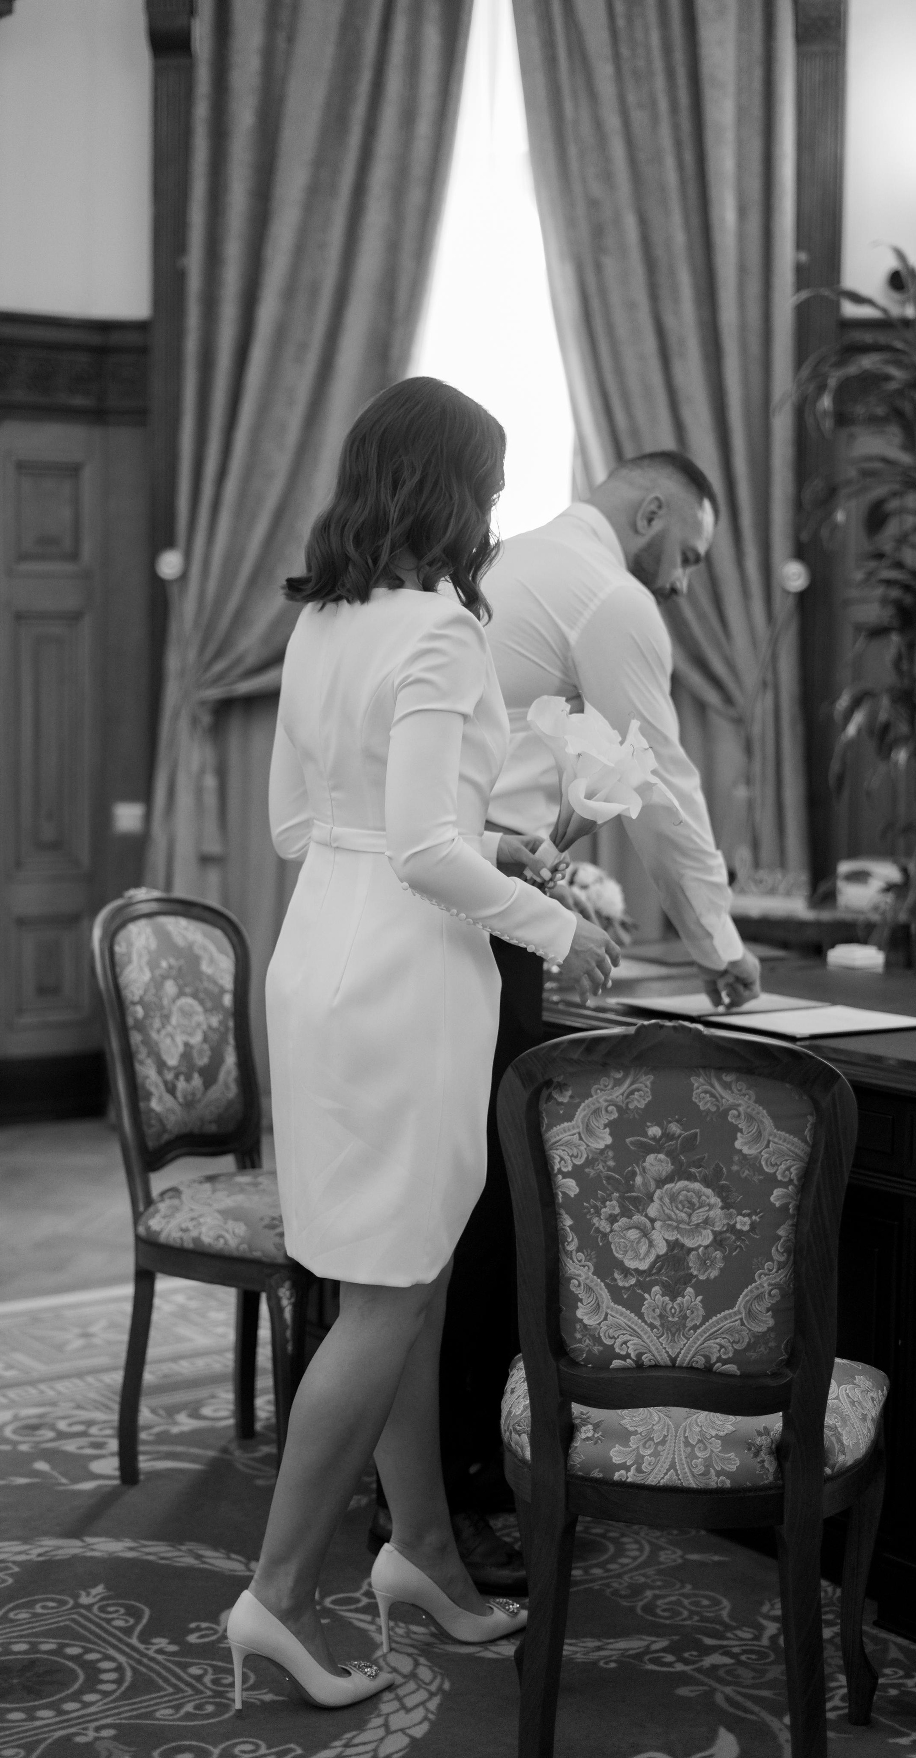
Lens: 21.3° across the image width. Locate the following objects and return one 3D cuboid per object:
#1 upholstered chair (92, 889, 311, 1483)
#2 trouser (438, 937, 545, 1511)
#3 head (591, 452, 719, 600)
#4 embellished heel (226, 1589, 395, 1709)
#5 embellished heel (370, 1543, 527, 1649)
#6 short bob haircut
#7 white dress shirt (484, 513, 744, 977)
[{"bbox_3d":[-0.313,0.522,4.054,0.550,0.965,0.470,4,5,35],"label":"upholstered chair"},{"bbox_3d":[-0.005,0.458,3.744,0.340,1.050,0.400,-1,4,-17],"label":"trouser"},{"bbox_3d":[0.312,-0.551,3.830,0.215,0.240,0.165,42,-11,-20],"label":"head"},{"bbox_3d":[-0.185,0.993,3.171,0.228,0.155,0.080,-1,4,-16],"label":"embellished heel"},{"bbox_3d":[0.005,0.982,3.370,0.228,0.152,0.080,-1,5,-19],"label":"embellished heel"},{"bbox_3d":[-0.080,-0.506,3.230,0.270,0.320,0.250,5,0,-43],"label":"short bob haircut"},{"bbox_3d":[0.214,-0.241,3.840,0.500,0.700,0.500,15,-2,-22],"label":"white dress shirt"}]

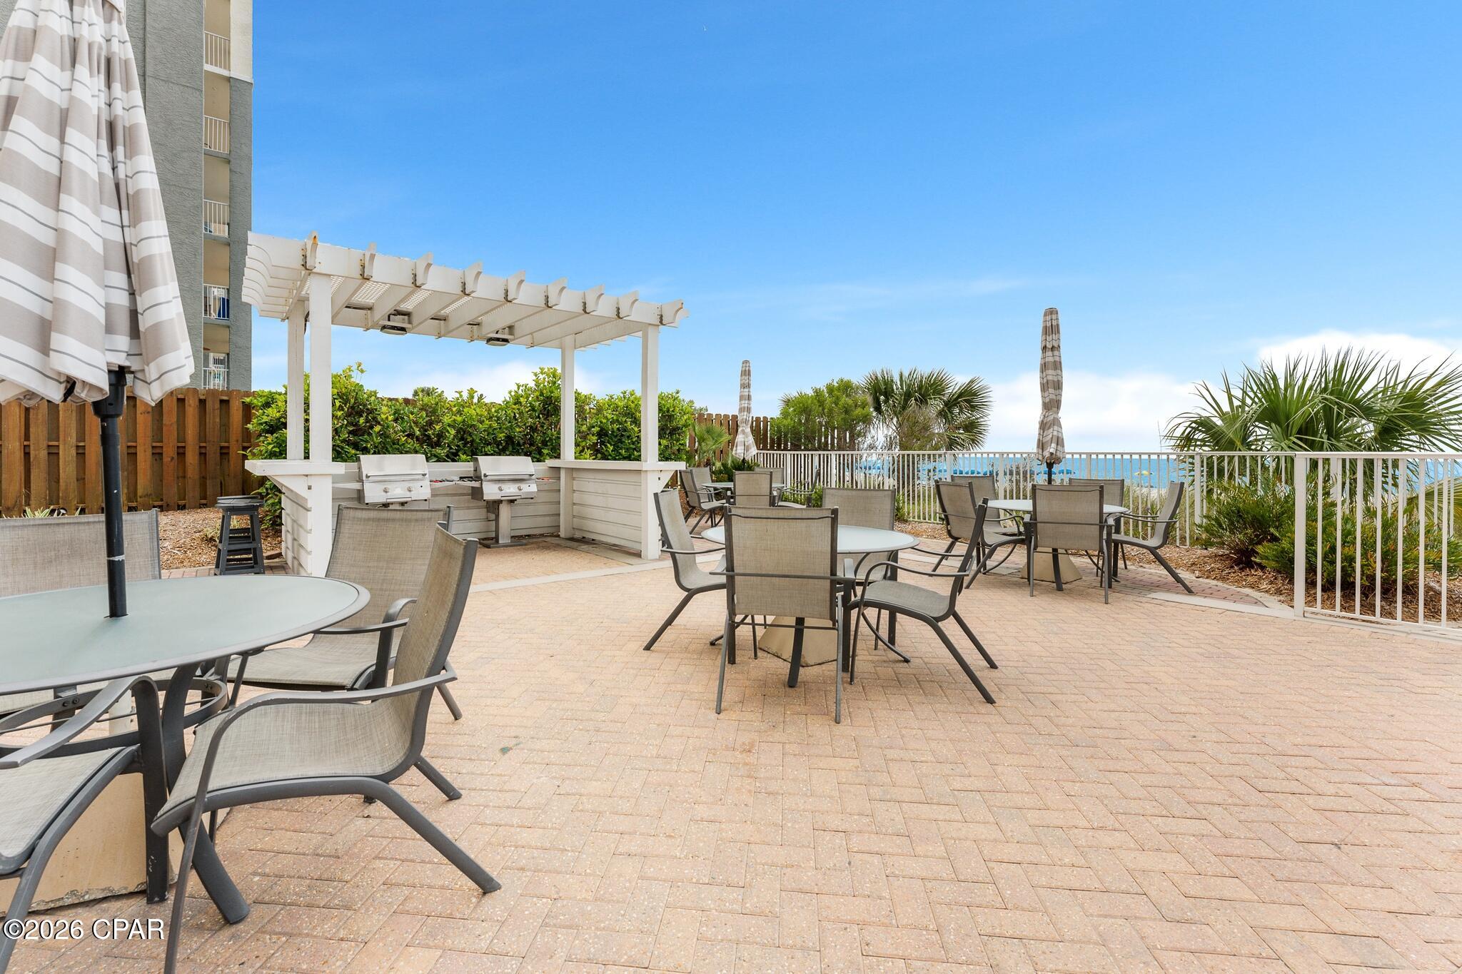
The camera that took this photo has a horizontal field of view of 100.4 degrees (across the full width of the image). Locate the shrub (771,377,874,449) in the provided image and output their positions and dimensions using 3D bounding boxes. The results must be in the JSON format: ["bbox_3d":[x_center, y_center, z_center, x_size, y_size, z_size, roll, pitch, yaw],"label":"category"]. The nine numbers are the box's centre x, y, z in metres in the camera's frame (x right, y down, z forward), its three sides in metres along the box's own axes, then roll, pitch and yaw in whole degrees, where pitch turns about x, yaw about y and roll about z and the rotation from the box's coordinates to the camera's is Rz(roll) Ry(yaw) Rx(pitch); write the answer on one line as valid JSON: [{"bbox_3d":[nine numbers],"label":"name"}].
[{"bbox_3d":[2.100,-1.220,14.200,2.250,2.550,2.050,0,2,0],"label":"shrub"}]

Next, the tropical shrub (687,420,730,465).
[{"bbox_3d":[-0.450,-0.480,12.400,0.900,1.650,0.900,0,2,0],"label":"tropical shrub"}]

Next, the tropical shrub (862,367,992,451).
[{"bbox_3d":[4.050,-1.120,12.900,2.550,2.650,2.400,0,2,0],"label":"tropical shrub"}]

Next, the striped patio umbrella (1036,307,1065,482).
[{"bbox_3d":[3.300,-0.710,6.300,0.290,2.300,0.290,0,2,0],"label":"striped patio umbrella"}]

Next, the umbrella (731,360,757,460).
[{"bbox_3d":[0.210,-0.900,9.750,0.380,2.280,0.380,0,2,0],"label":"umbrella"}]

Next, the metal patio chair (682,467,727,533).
[{"bbox_3d":[-0.440,0.250,9.600,0.740,0.970,0.640,-1,2,-21],"label":"metal patio chair"}]

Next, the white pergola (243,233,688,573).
[{"bbox_3d":[-2.960,-0.650,7.180,4.250,3.050,2.850,-2,3,-39],"label":"white pergola"}]

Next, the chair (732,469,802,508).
[{"bbox_3d":[0.340,0.290,8.750,0.640,0.970,0.740,0,2,-2],"label":"chair"}]

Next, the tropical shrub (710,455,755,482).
[{"bbox_3d":[0.040,-0.100,12.600,1.000,1.000,0.900,0,2,0],"label":"tropical shrub"}]

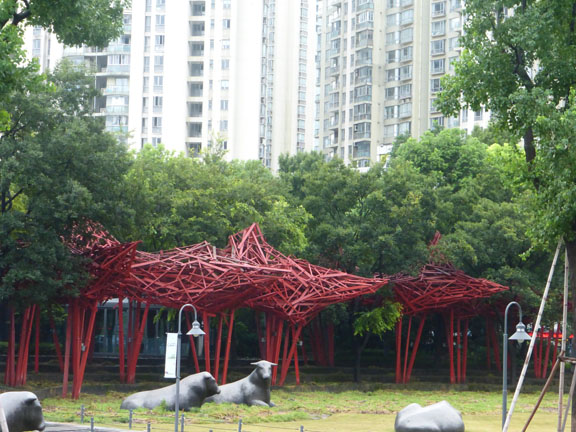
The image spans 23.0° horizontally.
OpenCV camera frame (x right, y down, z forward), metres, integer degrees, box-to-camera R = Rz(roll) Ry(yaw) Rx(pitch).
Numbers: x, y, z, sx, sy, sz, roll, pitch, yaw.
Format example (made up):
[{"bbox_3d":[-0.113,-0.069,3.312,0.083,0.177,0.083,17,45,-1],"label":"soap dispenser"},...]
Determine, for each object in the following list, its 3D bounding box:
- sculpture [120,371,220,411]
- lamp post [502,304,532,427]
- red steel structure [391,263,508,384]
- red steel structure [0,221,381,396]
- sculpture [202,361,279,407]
[{"bbox_3d":[-3.464,5.142,41.700,2.700,1.160,1.150,0,-5,20],"label":"sculpture"},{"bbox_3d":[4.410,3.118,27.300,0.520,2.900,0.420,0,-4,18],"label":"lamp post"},{"bbox_3d":[6.109,4.068,53.500,3.700,4.300,4.000,2,-4,-12],"label":"red steel structure"},{"bbox_3d":[-3.342,3.225,49.500,12.200,5.800,8.000,2,-4,-13],"label":"red steel structure"},{"bbox_3d":[-1.641,5.204,44.200,2.500,1.420,1.100,-2,-5,40],"label":"sculpture"}]

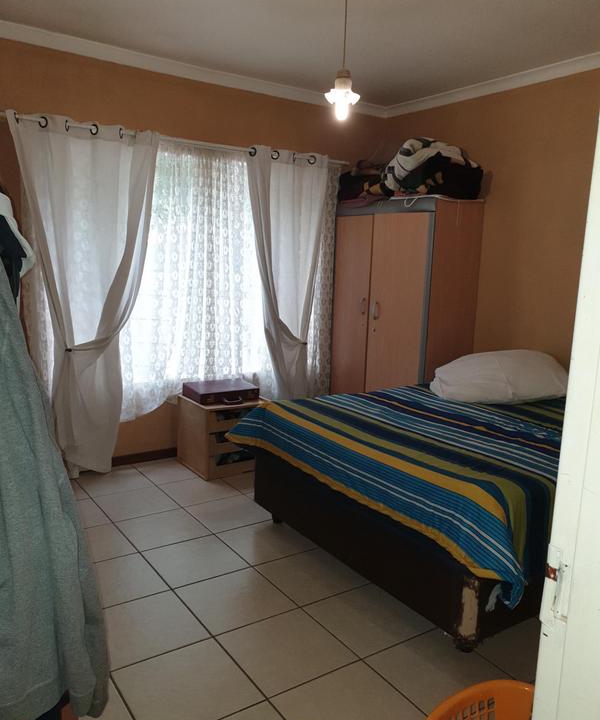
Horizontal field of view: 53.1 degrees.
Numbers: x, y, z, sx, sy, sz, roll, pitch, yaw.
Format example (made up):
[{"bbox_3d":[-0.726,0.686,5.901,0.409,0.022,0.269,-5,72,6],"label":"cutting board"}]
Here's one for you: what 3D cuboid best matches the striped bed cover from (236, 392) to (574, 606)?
[{"bbox_3d":[0.928,0.479,3.223,1.916,0.415,1.687,-4,11,-34],"label":"striped bed cover"}]

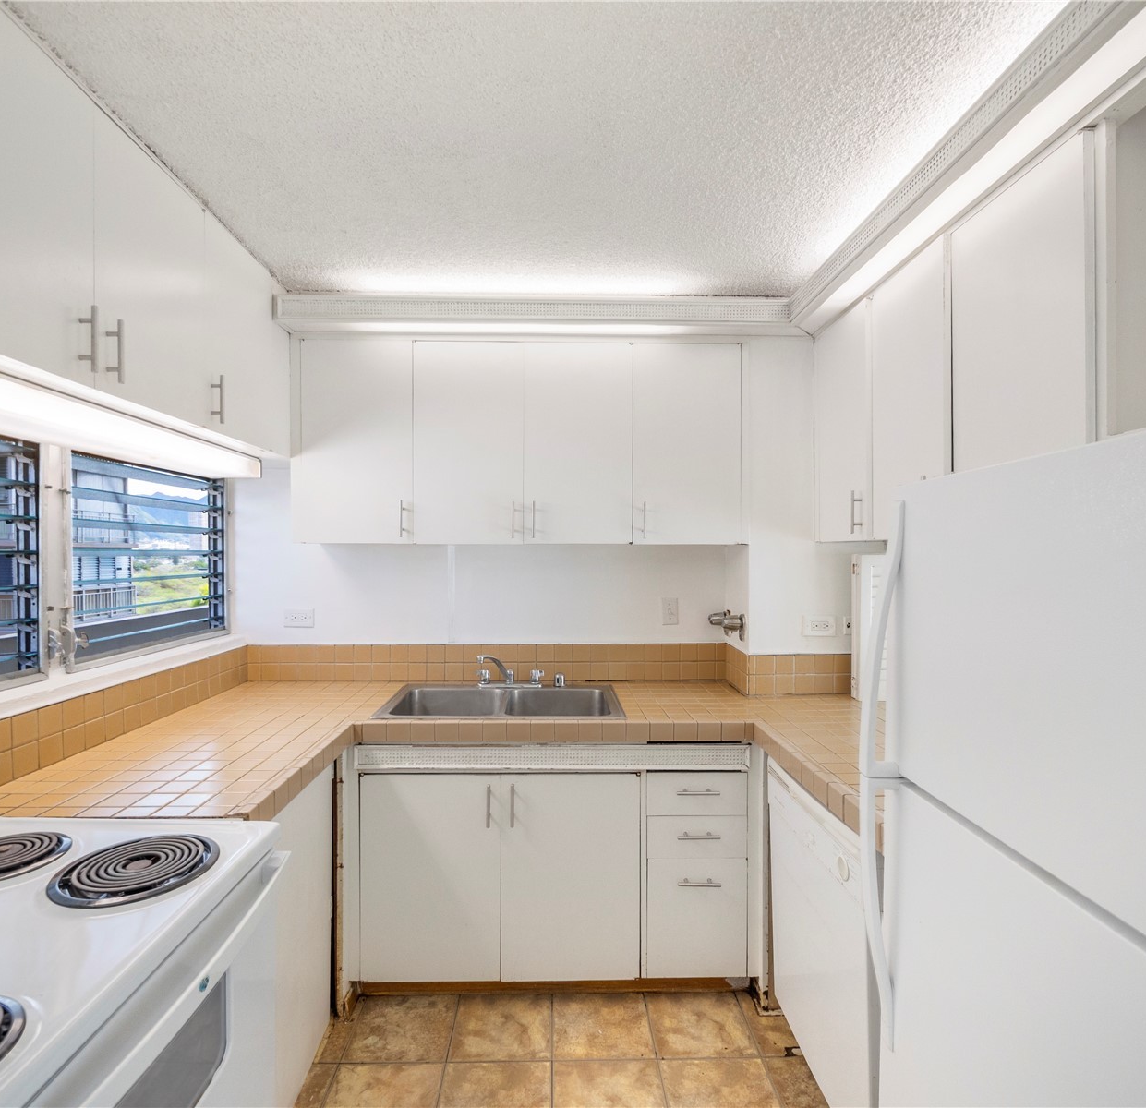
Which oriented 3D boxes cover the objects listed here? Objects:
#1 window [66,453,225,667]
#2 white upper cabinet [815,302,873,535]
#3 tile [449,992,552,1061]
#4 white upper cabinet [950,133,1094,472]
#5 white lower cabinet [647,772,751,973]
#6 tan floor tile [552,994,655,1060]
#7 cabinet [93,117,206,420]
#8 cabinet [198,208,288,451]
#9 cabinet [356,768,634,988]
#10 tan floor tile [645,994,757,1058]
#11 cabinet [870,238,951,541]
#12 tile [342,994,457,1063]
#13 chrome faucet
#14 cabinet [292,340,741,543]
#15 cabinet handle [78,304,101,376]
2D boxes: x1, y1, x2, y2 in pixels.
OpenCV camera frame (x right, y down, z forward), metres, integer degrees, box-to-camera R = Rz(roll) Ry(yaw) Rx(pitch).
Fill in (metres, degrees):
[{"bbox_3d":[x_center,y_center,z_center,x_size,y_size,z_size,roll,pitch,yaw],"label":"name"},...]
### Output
[{"bbox_3d":[-1.427,0.004,2.054,0.060,0.658,0.825,0,0,-2],"label":"window"},{"bbox_3d":[1.080,-0.436,2.118,0.283,0.779,0.418,0,0,-2],"label":"white upper cabinet"},{"bbox_3d":[-0.216,1.472,1.855,0.306,0.010,0.270,0,0,-2],"label":"tile"},{"bbox_3d":[1.111,-0.450,1.341,0.260,0.750,0.405,0,0,-2],"label":"white upper cabinet"},{"bbox_3d":[0.398,1.056,2.240,0.337,0.677,0.540,0,0,-2],"label":"white lower cabinet"},{"bbox_3d":[0.089,1.472,1.860,0.306,0.010,0.270,0,0,-2],"label":"tan floor tile"},{"bbox_3d":[-1.215,-0.664,1.489,0.349,0.608,0.408,0,0,-2],"label":"cabinet"},{"bbox_3d":[-1.232,-0.664,1.965,0.349,0.608,0.546,0,0,-2],"label":"cabinet"},{"bbox_3d":[-0.246,1.066,2.263,0.920,0.688,0.590,0,0,-2],"label":"cabinet"},{"bbox_3d":[0.395,1.474,1.883,0.305,0.013,0.293,0,0,-2],"label":"tan floor tile"},{"bbox_3d":[1.097,-0.434,1.741,0.270,0.782,0.390,0,0,-2],"label":"cabinet"},{"bbox_3d":[-0.524,1.474,1.869,0.305,0.013,0.288,0,0,-2],"label":"tile"},{"bbox_3d":[-0.309,0.476,2.426,0.045,0.144,0.187,0,0,40],"label":"chrome faucet"},{"bbox_3d":[-0.205,-0.436,2.441,1.764,0.795,0.270,0,0,-2],"label":"cabinet"},{"bbox_3d":[-1.045,-0.462,1.285,0.037,0.143,0.013,0,0,-2],"label":"cabinet handle"}]

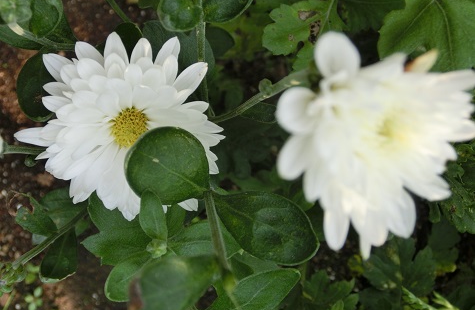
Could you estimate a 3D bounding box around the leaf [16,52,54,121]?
[{"bbox_3d":[-0.088,-0.031,0.230,0.021,0.010,0.031,12,78,-3],"label":"leaf"}]

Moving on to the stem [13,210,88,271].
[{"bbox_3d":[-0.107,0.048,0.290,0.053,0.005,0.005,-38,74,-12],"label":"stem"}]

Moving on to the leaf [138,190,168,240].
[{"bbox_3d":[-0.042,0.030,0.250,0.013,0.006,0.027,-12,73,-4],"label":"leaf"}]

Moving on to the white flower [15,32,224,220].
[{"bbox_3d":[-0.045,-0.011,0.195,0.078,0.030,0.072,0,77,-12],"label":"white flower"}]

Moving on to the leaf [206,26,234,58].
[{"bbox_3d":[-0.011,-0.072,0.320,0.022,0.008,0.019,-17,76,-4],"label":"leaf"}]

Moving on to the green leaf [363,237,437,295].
[{"bbox_3d":[0.093,0.063,0.290,0.039,0.012,0.035,-6,73,-2],"label":"green leaf"}]

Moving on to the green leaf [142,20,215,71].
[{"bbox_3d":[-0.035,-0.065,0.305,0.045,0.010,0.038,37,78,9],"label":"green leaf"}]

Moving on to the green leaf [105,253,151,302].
[{"bbox_3d":[-0.042,0.048,0.200,0.023,0.008,0.014,-44,82,-8],"label":"green leaf"}]

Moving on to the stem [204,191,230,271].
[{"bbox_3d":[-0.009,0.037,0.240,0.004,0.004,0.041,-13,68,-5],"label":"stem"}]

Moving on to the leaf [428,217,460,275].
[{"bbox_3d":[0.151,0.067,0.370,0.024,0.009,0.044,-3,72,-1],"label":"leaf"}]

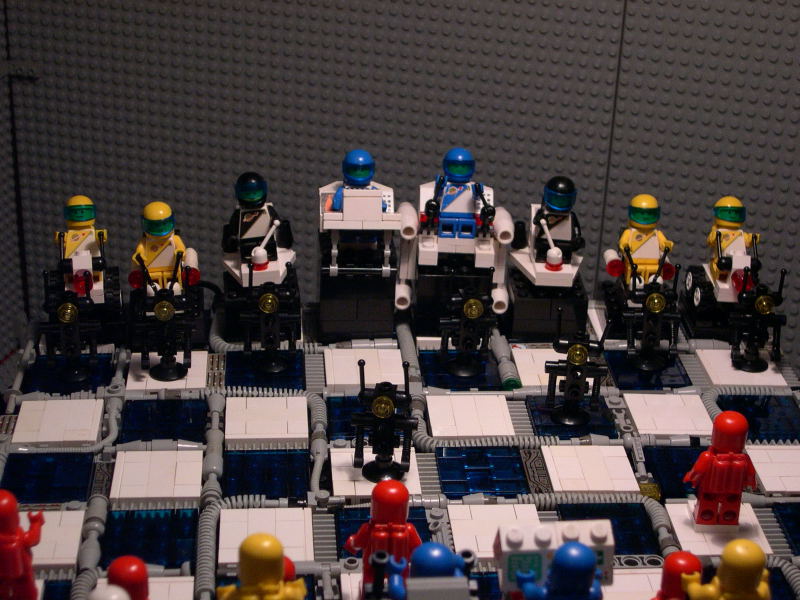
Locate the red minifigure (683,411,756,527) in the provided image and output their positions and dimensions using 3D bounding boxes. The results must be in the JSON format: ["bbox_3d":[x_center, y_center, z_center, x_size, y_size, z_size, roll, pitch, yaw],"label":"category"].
[{"bbox_3d":[0.113,0.057,0.538,0.027,0.043,0.018,0,26,-5],"label":"red minifigure"}]

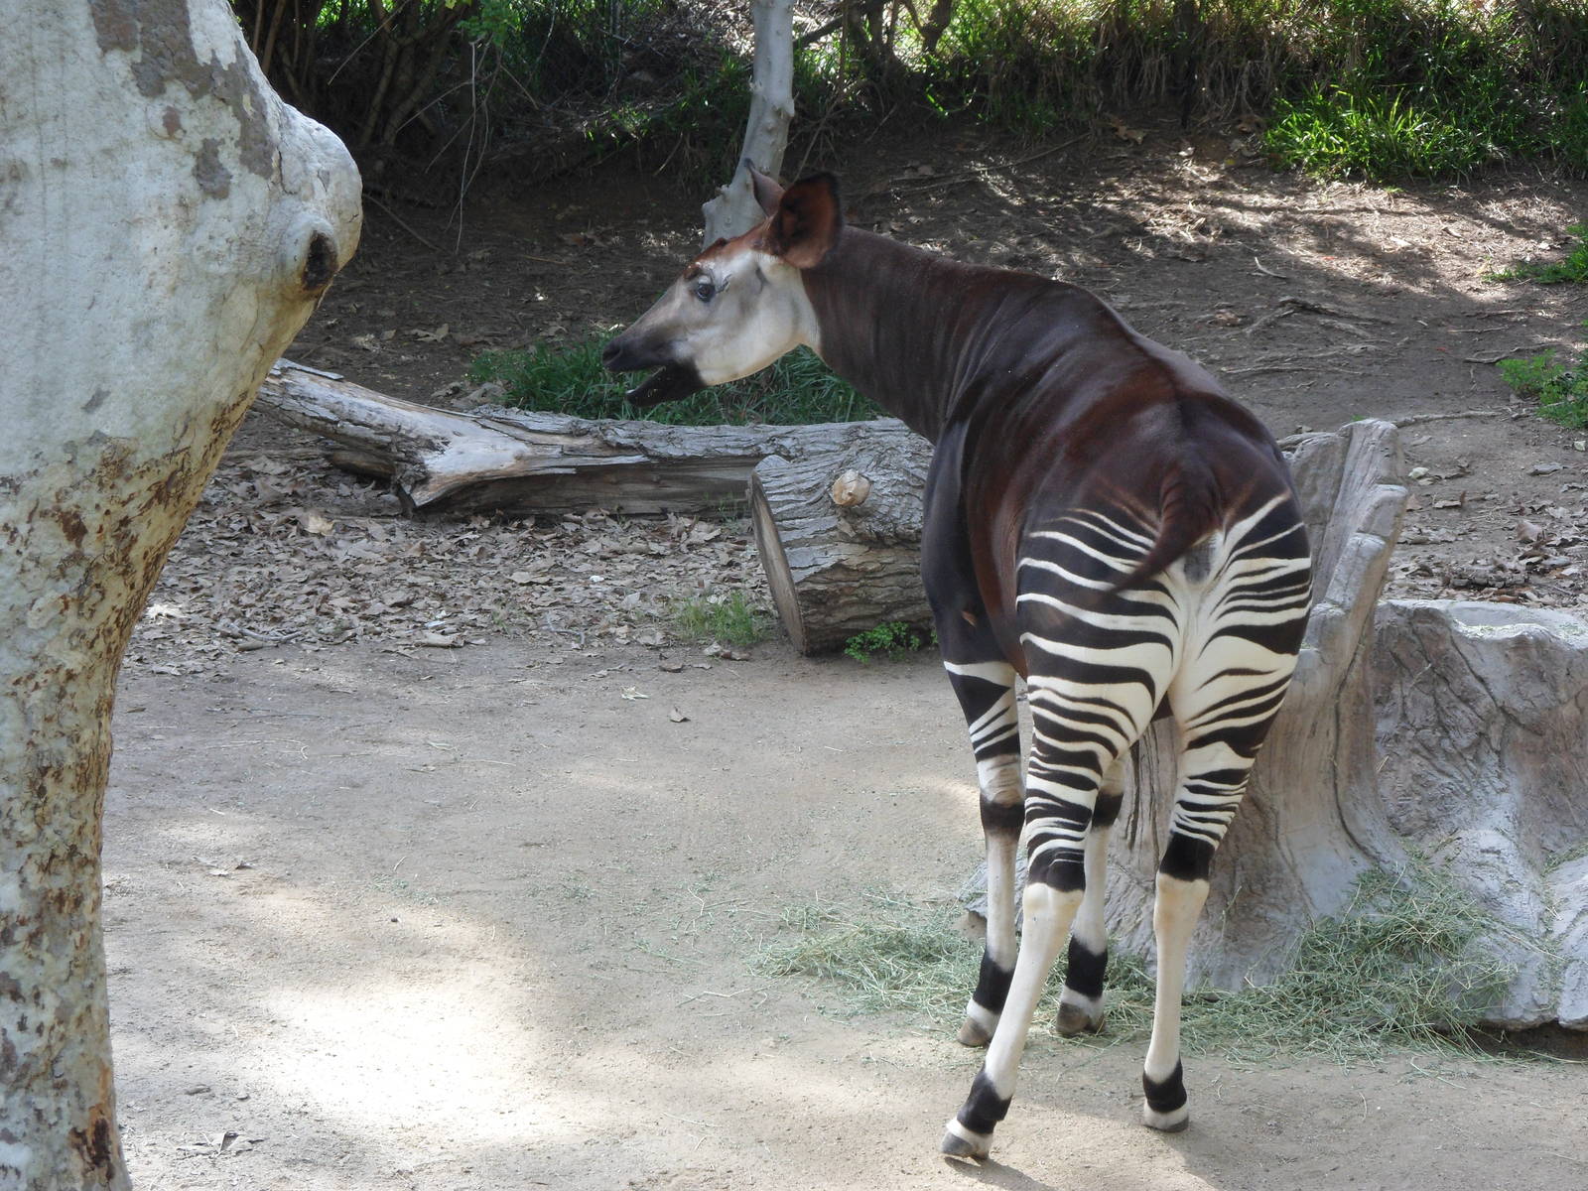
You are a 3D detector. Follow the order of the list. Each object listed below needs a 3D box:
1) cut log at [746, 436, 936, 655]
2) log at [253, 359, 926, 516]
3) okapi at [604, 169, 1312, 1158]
[{"bbox_3d":[0.348,-0.167,16.400,0.950,0.660,0.660,-1,6,-9],"label":"cut log"},{"bbox_3d":[-0.822,-0.601,18.600,2.850,0.500,0.550,0,6,4],"label":"log"},{"bbox_3d":[0.326,0.076,9.770,1.038,1.830,1.722,-2,6,-16],"label":"okapi"}]

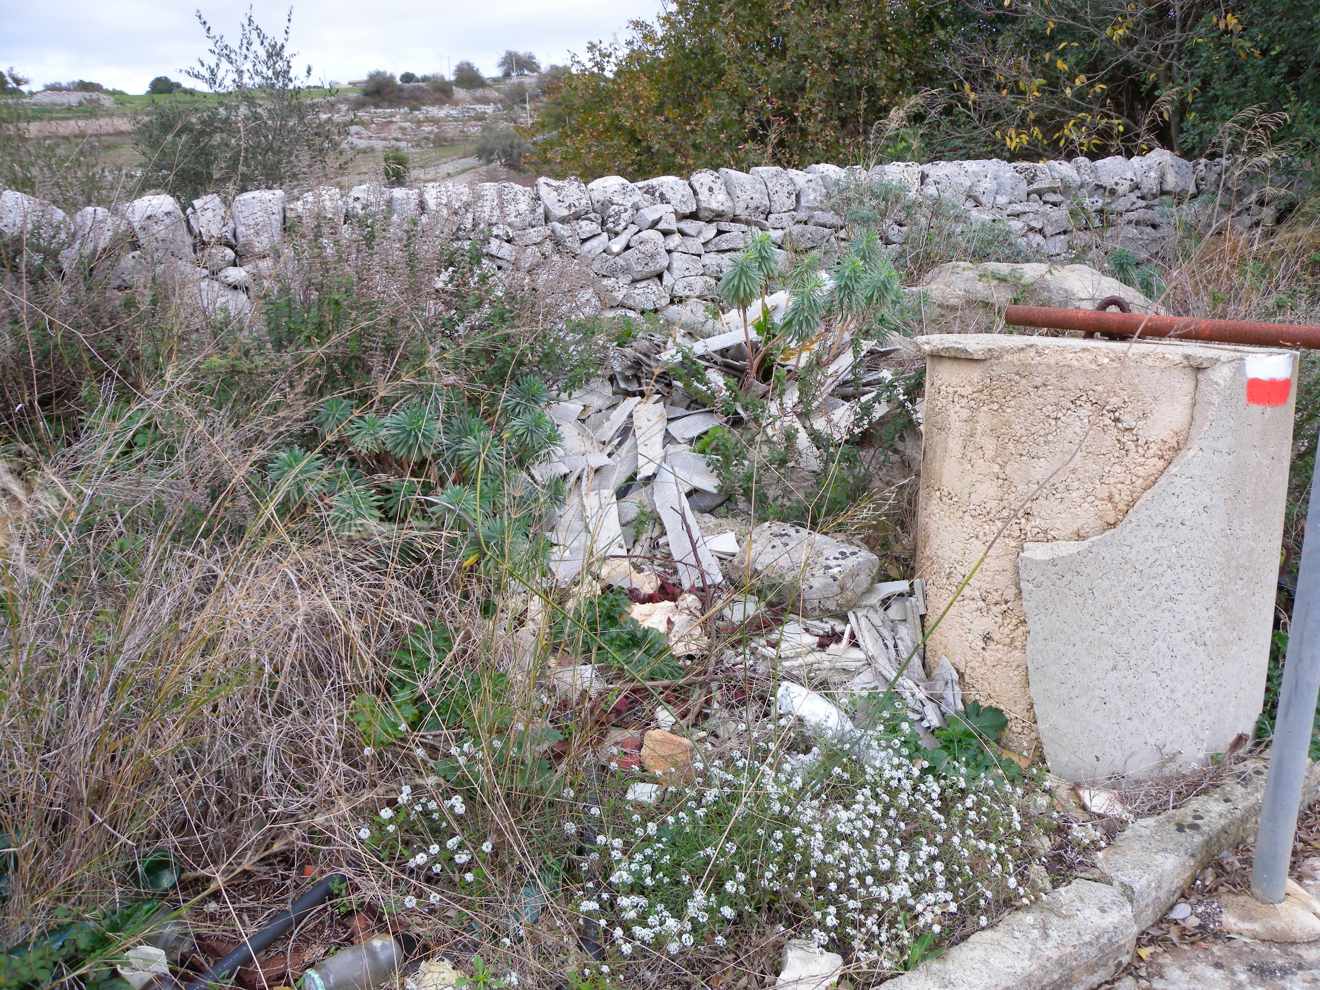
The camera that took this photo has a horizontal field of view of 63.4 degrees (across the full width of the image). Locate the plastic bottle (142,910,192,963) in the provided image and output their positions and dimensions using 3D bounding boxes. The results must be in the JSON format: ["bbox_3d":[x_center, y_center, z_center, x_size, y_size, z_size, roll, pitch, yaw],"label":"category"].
[{"bbox_3d":[-0.968,0.833,2.071,0.220,0.070,0.070,10,15,40],"label":"plastic bottle"}]

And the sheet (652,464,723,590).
[{"bbox_3d":[0.077,0.106,3.790,0.125,0.030,0.594,-3,43,-14],"label":"sheet"}]

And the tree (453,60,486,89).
[{"bbox_3d":[-26.801,-59.035,150.000,4.491,4.056,4.266,0,12,0],"label":"tree"}]

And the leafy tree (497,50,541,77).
[{"bbox_3d":[-21.753,-66.692,165.000,6.693,4.143,6.358,0,12,0],"label":"leafy tree"}]

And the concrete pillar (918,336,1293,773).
[{"bbox_3d":[1.160,0.106,2.886,0.890,1.020,0.890,0,11,0],"label":"concrete pillar"}]

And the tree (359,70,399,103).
[{"bbox_3d":[-34.151,-49.783,130.000,4.646,4.269,4.413,0,12,0],"label":"tree"}]

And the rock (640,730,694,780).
[{"bbox_3d":[0.020,0.639,2.620,0.134,0.115,0.110,0,12,0],"label":"rock"}]

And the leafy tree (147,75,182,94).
[{"bbox_3d":[-76.572,-63.425,165.000,5.418,3.028,5.147,0,12,0],"label":"leafy tree"}]

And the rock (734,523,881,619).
[{"bbox_3d":[0.478,0.242,3.500,0.480,0.230,0.360,0,12,0],"label":"rock"}]

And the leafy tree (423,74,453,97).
[{"bbox_3d":[-29.003,-53.680,140.000,4.056,3.110,3.854,0,12,0],"label":"leafy tree"}]

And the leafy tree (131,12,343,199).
[{"bbox_3d":[-3.955,-3.376,10.000,1.980,2.400,1.850,0,12,0],"label":"leafy tree"}]

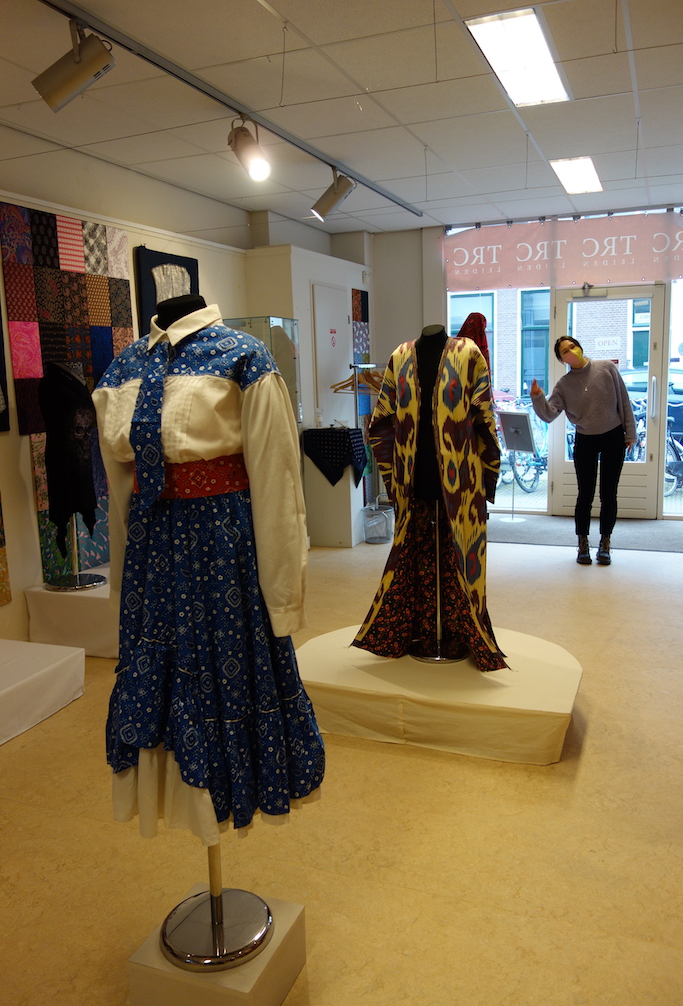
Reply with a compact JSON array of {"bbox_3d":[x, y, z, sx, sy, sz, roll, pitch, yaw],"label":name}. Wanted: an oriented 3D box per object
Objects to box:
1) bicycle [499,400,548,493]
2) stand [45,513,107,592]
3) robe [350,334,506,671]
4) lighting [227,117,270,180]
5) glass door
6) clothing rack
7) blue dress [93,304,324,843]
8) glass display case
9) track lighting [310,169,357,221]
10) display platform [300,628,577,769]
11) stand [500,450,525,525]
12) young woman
[{"bbox_3d":[2.458,-0.746,9.690,0.580,1.080,1.750,7,13,42],"label":"bicycle"},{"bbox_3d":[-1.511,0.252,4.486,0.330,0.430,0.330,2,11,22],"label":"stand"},{"bbox_3d":[0.359,-0.018,3.212,0.640,1.360,0.400,2,10,22],"label":"robe"},{"bbox_3d":[-0.443,-1.758,3.929,0.140,0.200,0.290,-9,52,-34],"label":"lighting"},{"bbox_3d":[2.443,-0.900,7.358,0.950,2.130,0.080,2,11,22],"label":"glass door"},{"bbox_3d":[0.395,-0.510,7.283,0.460,1.510,1.000,4,12,32],"label":"clothing rack"},{"bbox_3d":[-0.293,0.120,1.658,0.480,1.030,0.410,2,10,22],"label":"blue dress"},{"bbox_3d":[-0.629,-0.450,6.110,0.520,1.860,0.485,2,11,22],"label":"glass display case"},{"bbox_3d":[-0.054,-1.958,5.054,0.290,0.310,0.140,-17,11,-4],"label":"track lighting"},{"bbox_3d":[0.432,0.788,3.629,1.290,0.205,0.950,2,11,22],"label":"display platform"},{"bbox_3d":[1.553,-0.192,7.194,0.250,0.710,0.250,7,12,40],"label":"stand"},{"bbox_3d":[1.699,-0.373,5.634,0.700,1.575,0.400,2,10,19],"label":"young woman"}]

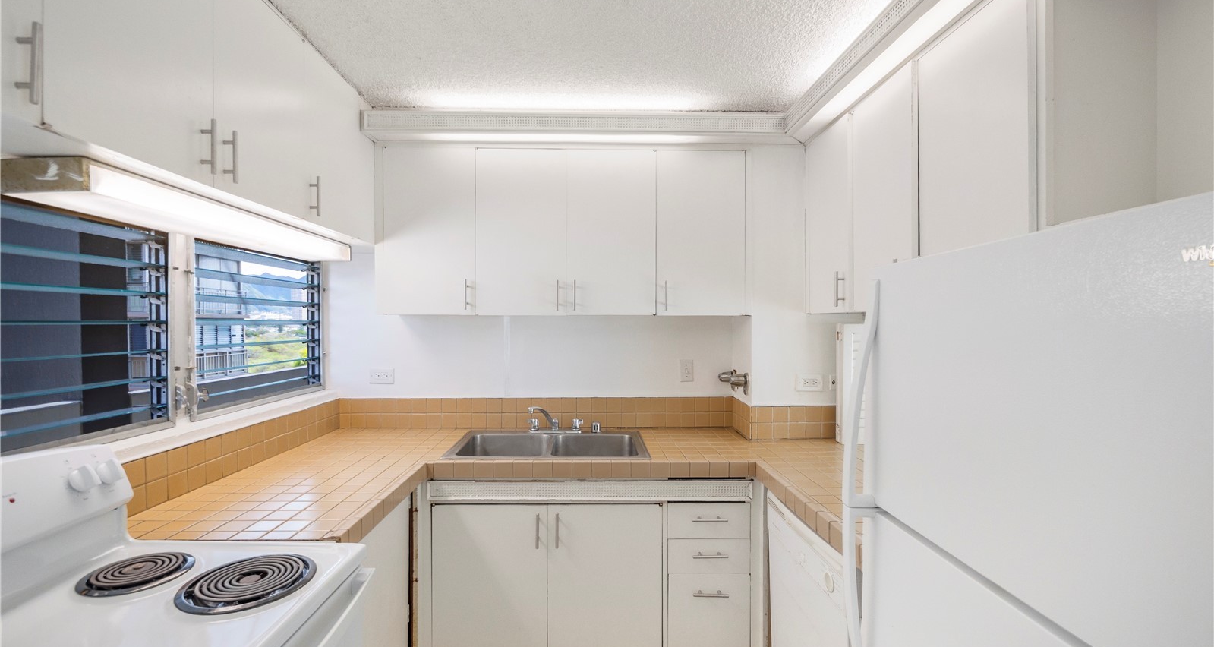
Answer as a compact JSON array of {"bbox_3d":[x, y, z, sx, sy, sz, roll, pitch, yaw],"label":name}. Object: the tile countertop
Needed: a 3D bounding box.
[{"bbox_3d":[-0.085,0.578,1.900,2.580,0.060,1.380,0,0,-2],"label":"tile countertop"}]

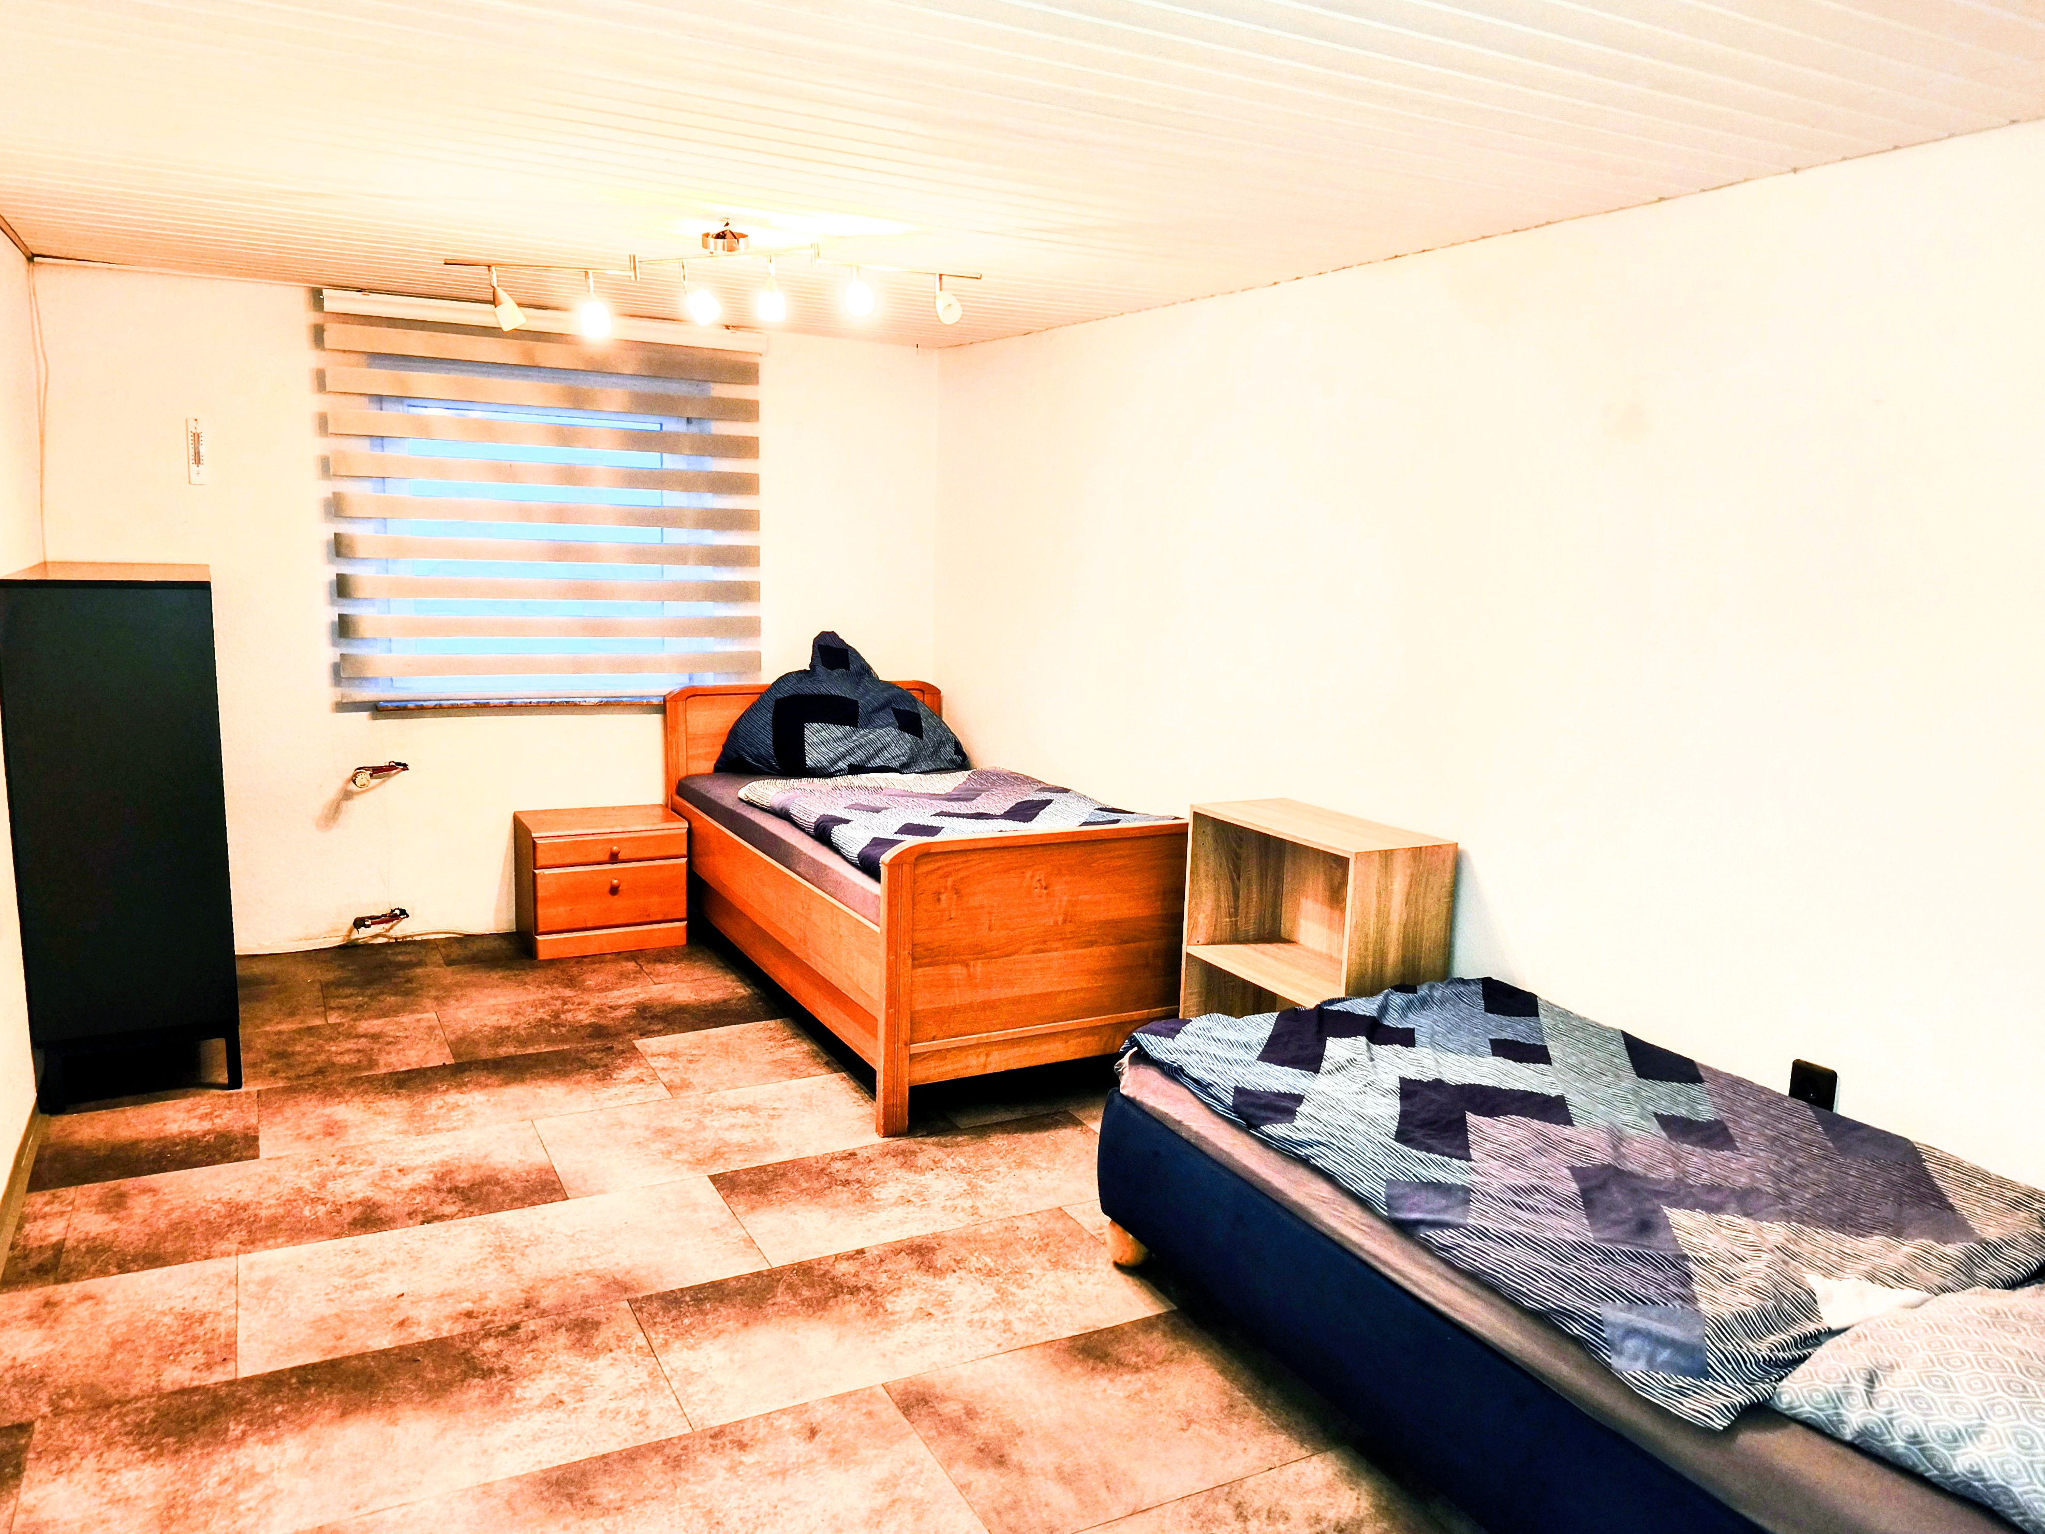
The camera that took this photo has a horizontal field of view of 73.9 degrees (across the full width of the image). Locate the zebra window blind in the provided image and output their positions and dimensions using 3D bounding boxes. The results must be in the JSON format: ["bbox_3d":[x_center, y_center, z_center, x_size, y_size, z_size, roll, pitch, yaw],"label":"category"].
[{"bbox_3d":[-1.546,-0.859,4.577,1.382,1.258,0.070,-2,10,-27],"label":"zebra window blind"}]

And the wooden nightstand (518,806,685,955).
[{"bbox_3d":[-1.457,0.386,4.699,0.494,0.417,0.409,-3,10,-28],"label":"wooden nightstand"}]

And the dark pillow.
[{"bbox_3d":[-0.636,-0.228,4.962,0.948,0.515,0.271,-3,10,-28],"label":"dark pillow"}]

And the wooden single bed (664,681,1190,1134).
[{"bbox_3d":[-0.328,0.267,4.262,1.067,0.870,2.022,-3,10,-28],"label":"wooden single bed"}]

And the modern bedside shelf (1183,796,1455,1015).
[{"bbox_3d":[0.697,0.507,3.339,0.310,0.750,0.600,-3,10,-29],"label":"modern bedside shelf"}]

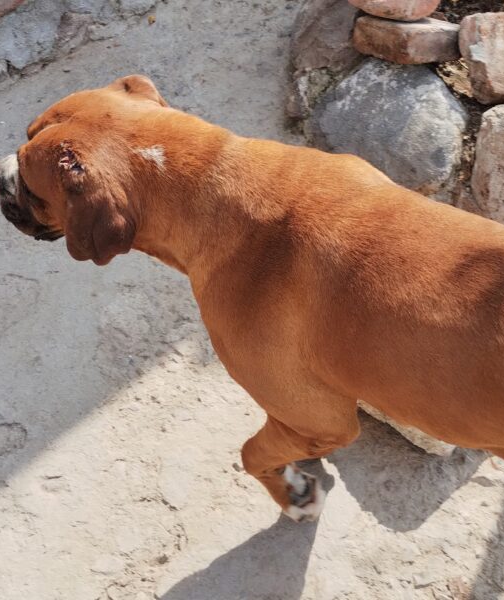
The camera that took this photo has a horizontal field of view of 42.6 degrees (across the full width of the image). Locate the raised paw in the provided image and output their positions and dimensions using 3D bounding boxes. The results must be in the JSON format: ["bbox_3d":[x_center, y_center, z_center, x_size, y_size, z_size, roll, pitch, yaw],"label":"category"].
[{"bbox_3d":[0.084,0.308,1.040,0.060,0.080,0.050,-31,29,-21],"label":"raised paw"}]

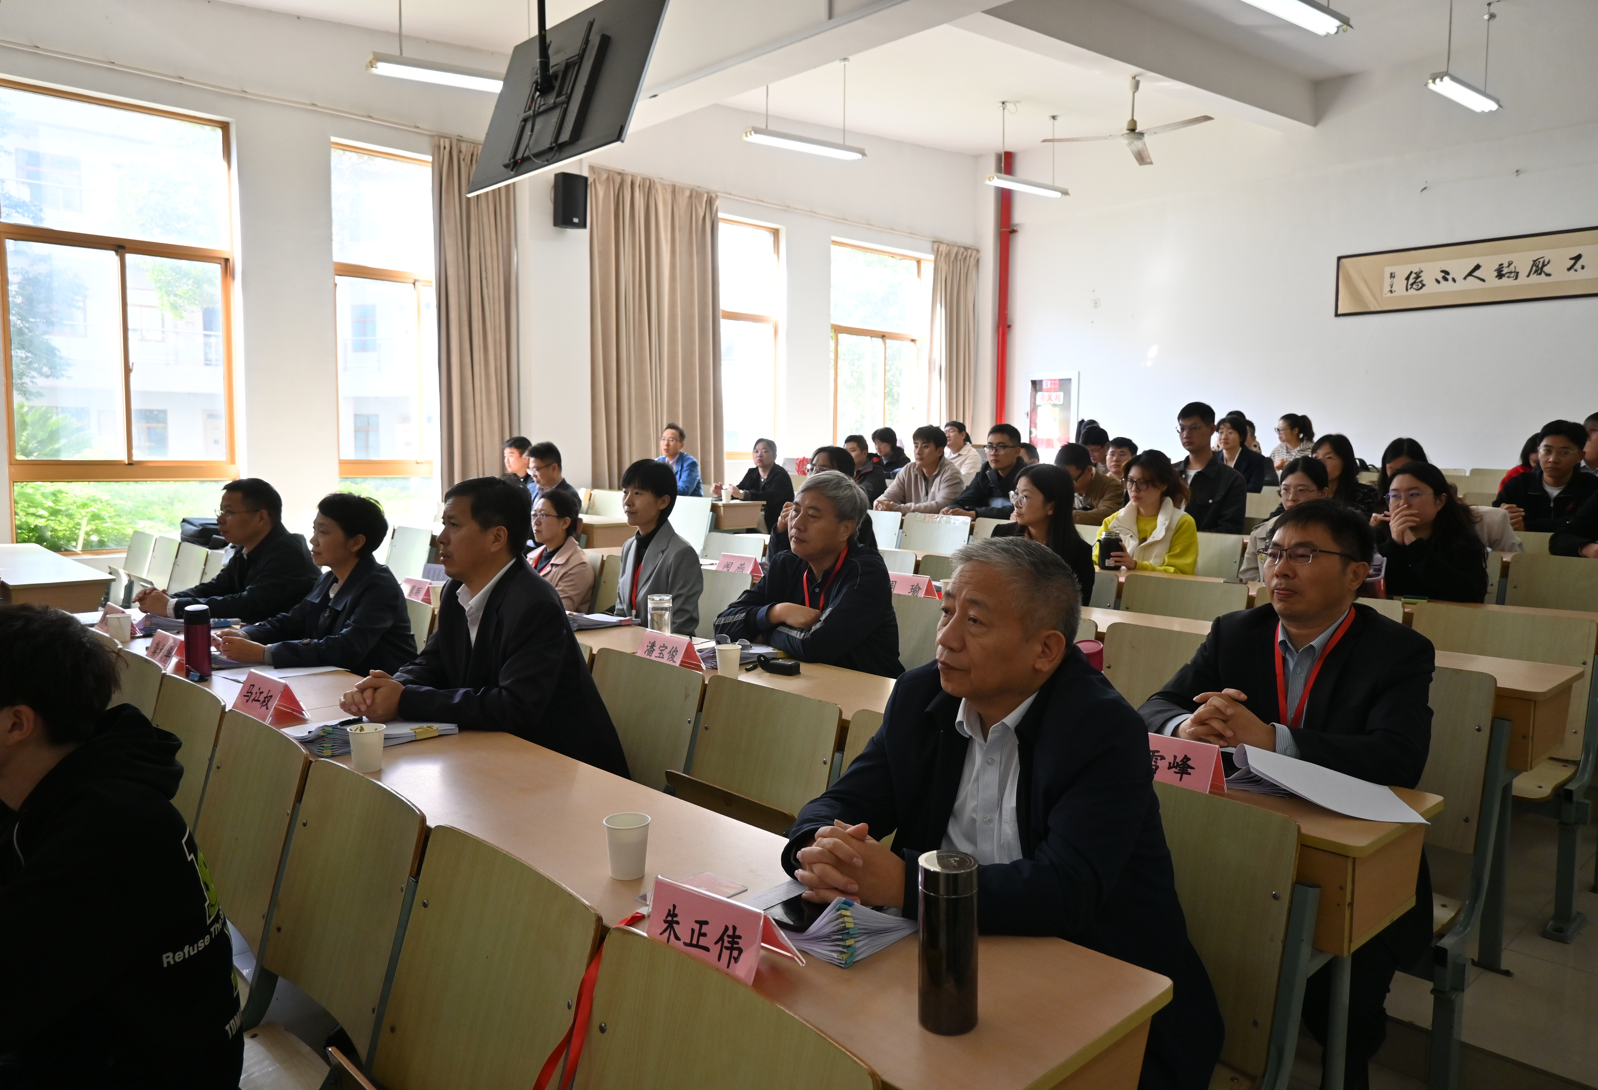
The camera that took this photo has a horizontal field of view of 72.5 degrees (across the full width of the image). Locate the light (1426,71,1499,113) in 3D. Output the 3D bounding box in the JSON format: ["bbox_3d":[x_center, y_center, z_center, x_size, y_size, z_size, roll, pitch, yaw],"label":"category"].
[{"bbox_3d":[5.028,-3.428,8.258,1.220,0.090,0.200,-9,10,-43],"label":"light"}]

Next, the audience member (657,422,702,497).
[{"bbox_3d":[-0.993,-0.328,8.910,0.650,1.305,0.500,-4,7,-43],"label":"audience member"}]

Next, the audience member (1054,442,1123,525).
[{"bbox_3d":[1.583,0.028,6.010,0.750,1.180,0.530,-5,7,-44],"label":"audience member"}]

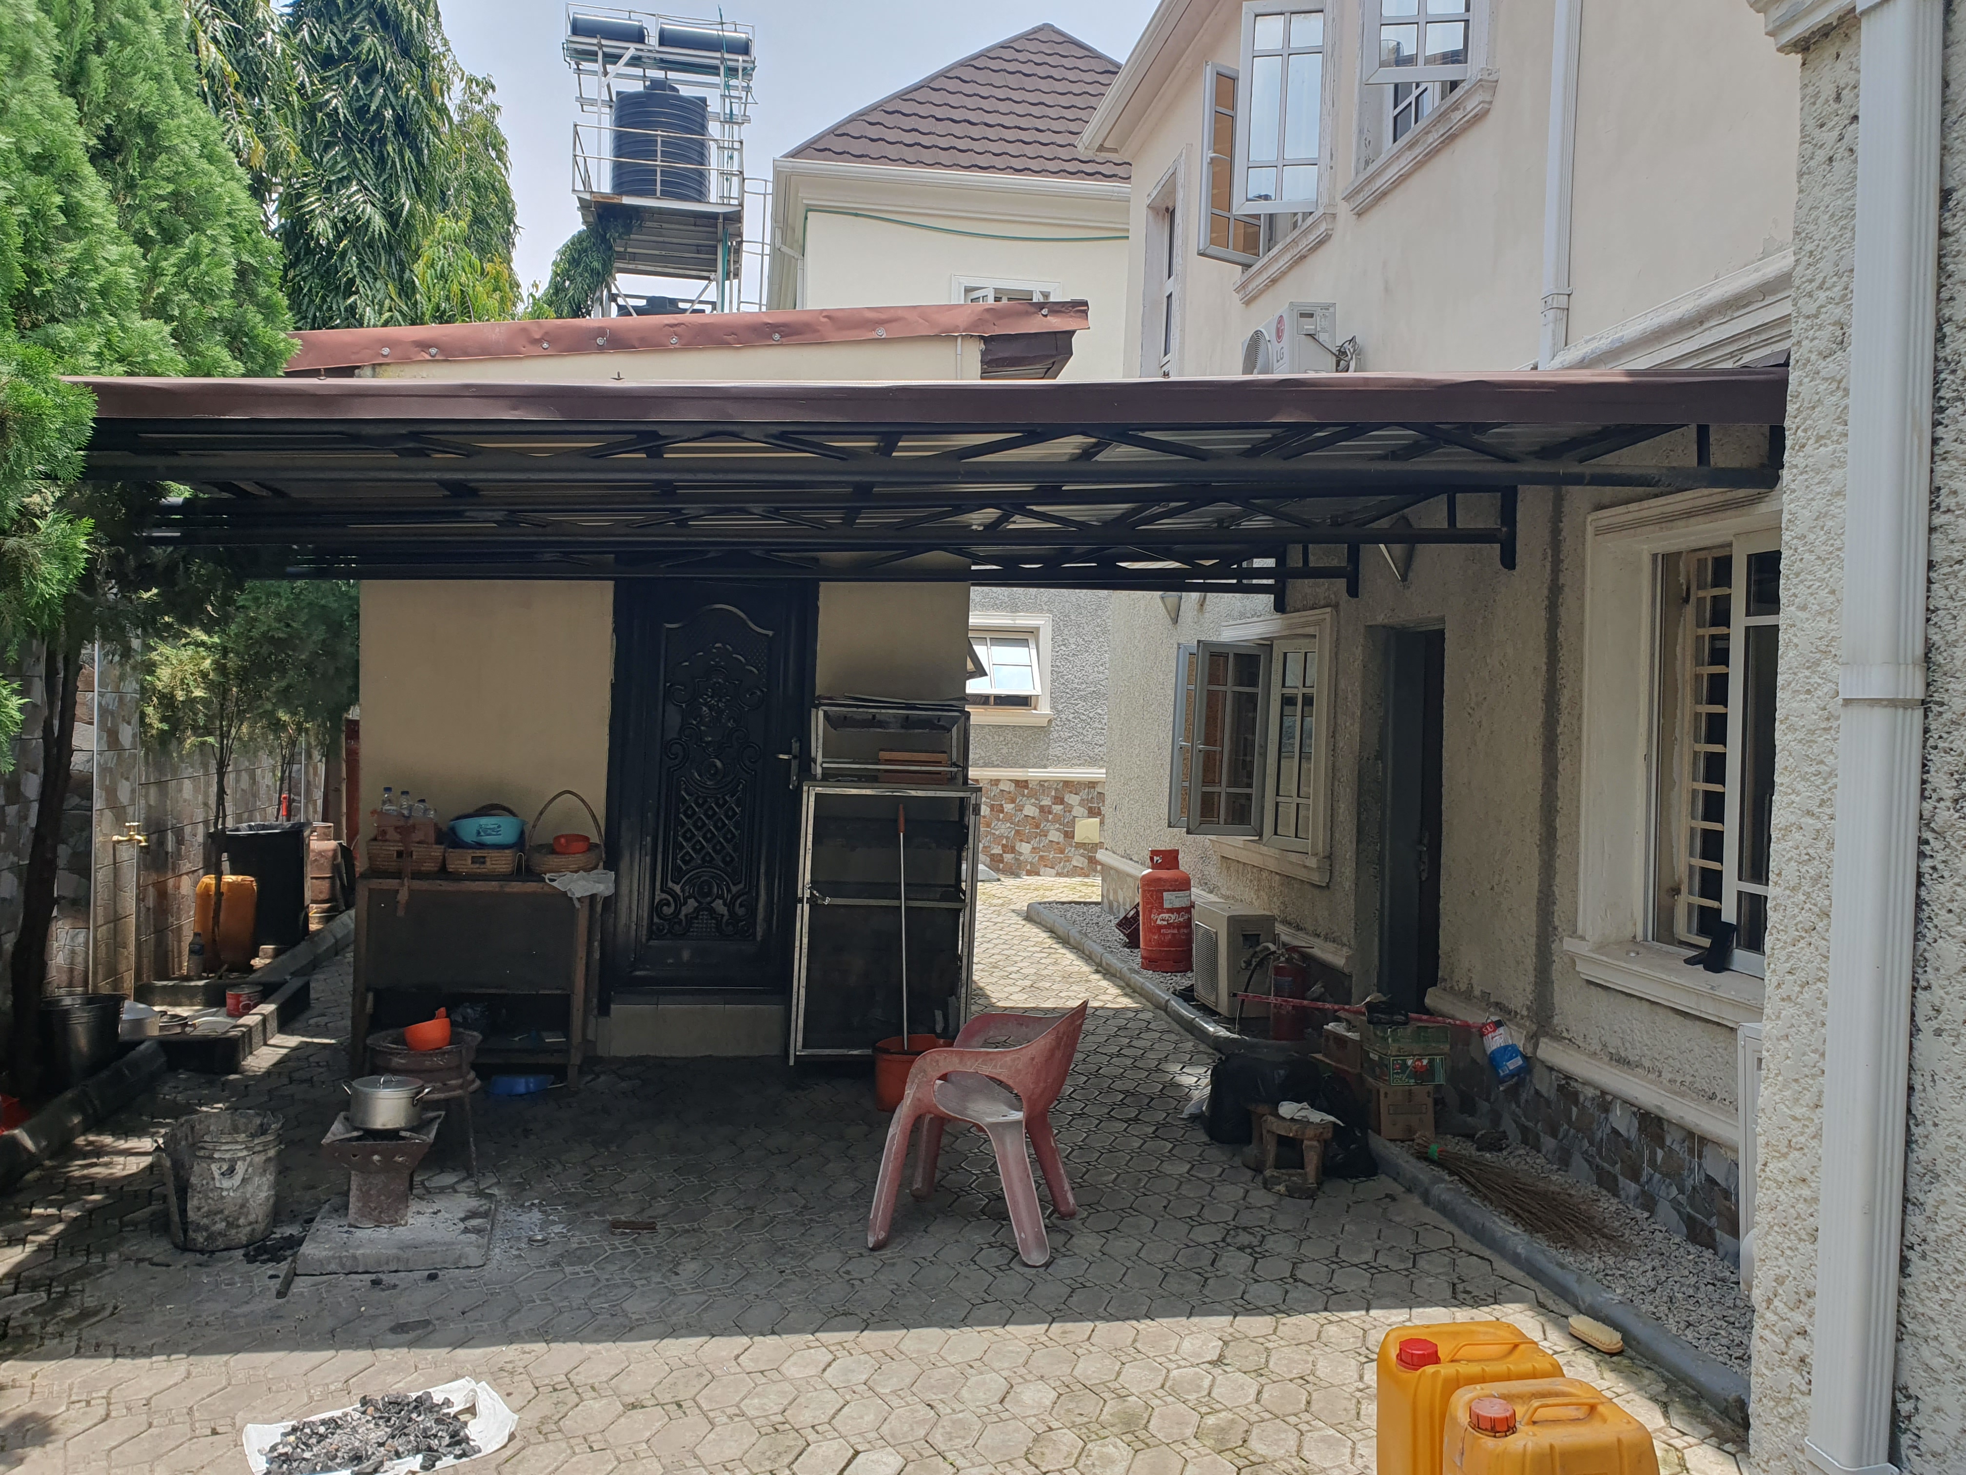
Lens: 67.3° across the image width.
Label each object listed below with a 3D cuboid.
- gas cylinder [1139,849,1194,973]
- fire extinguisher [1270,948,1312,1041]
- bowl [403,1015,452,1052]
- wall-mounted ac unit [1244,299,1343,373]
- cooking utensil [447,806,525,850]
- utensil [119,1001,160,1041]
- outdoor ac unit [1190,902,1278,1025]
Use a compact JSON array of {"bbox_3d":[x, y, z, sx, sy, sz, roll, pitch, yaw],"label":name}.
[{"bbox_3d":[1.159,1.068,9.194,0.330,0.750,0.330,2,1,-9],"label":"gas cylinder"},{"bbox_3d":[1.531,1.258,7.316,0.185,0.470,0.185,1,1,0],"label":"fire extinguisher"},{"bbox_3d":[-1.936,1.044,5.169,0.162,0.105,0.180,-15,-8,26],"label":"bowl"},{"bbox_3d":[1.504,-1.817,7.383,0.235,0.500,0.725,1,1,-10],"label":"wall-mounted ac unit"},{"bbox_3d":[-2.184,0.393,6.497,0.335,0.180,0.330,2,1,-9],"label":"cooking utensil"},{"bbox_3d":[-3.729,1.257,6.530,0.180,0.165,0.180,1,1,-10],"label":"utensil"},{"bbox_3d":[1.307,1.155,7.833,0.250,0.520,0.640,1,1,-12],"label":"outdoor ac unit"}]

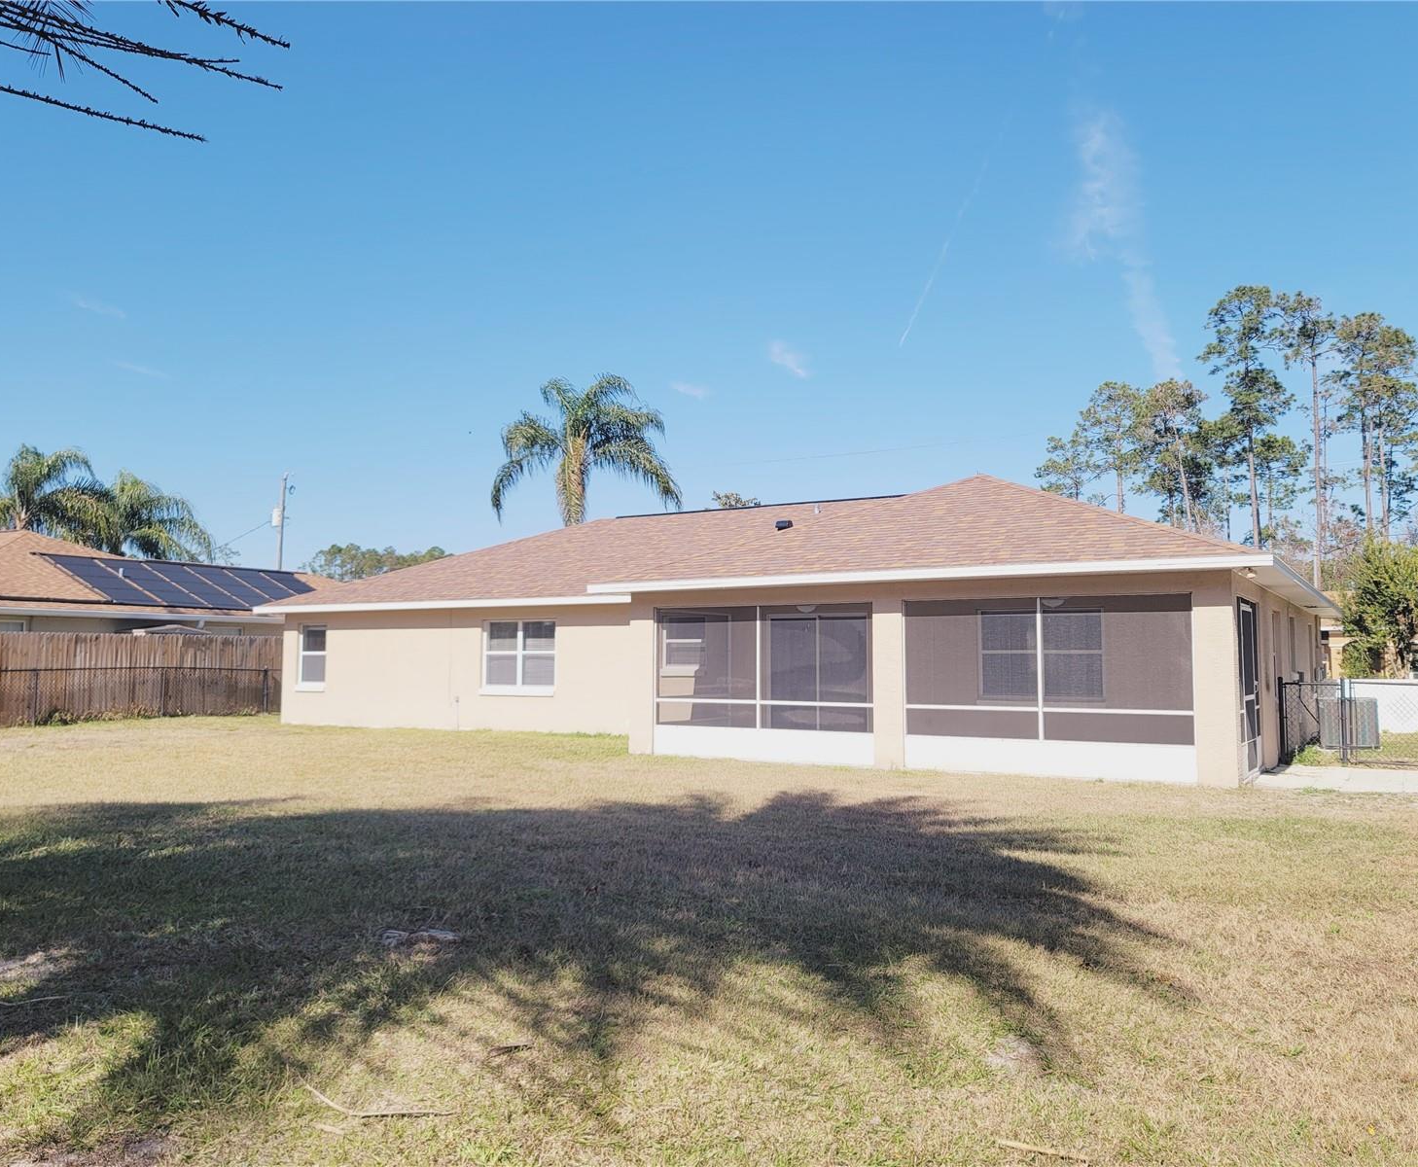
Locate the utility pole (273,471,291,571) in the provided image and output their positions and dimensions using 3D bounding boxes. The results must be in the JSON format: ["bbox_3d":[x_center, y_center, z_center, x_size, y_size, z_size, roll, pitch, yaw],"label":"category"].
[{"bbox_3d":[-20.116,-0.100,52.639,0.750,10.323,0.450,3,-4,-21],"label":"utility pole"}]

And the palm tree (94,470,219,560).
[{"bbox_3d":[-25.687,-0.107,49.157,6.000,9.823,6.000,2,-5,-28],"label":"palm tree"}]

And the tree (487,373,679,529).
[{"bbox_3d":[-4.454,-1.483,37.116,6.200,10.976,6.200,1,-4,-7],"label":"tree"}]

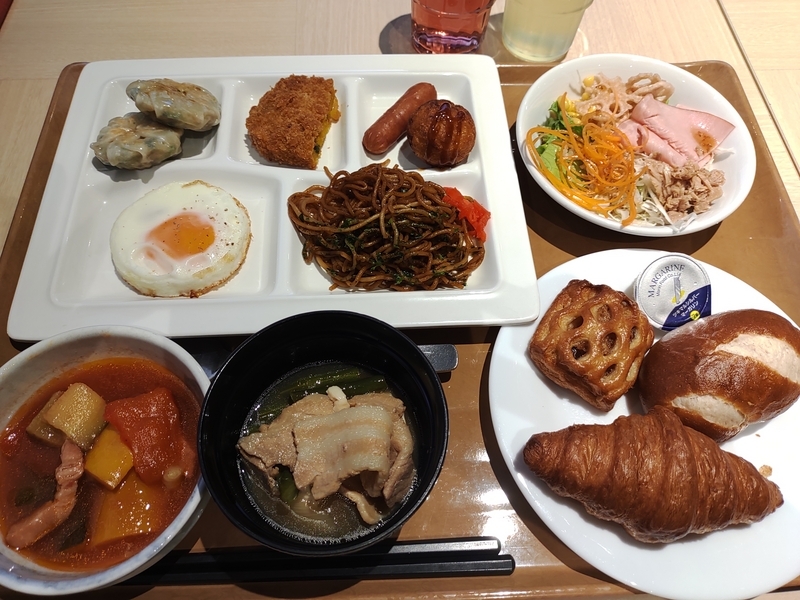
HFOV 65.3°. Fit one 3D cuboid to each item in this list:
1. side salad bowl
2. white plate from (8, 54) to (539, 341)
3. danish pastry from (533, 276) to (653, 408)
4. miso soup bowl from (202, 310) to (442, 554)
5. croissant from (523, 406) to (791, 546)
[{"bbox_3d":[0.153,-0.098,0.422,0.155,0.033,0.155,1,62,-1],"label":"side salad bowl"},{"bbox_3d":[-0.072,-0.072,0.406,0.295,0.025,0.219,-2,62,-3],"label":"white plate"},{"bbox_3d":[0.106,0.026,0.344,0.059,0.032,0.054,39,68,18],"label":"danish pastry"},{"bbox_3d":[-0.034,0.070,0.307,0.112,0.066,0.112,1,62,-1],"label":"miso soup bowl"},{"bbox_3d":[0.124,0.086,0.306,0.124,0.046,0.064,10,62,4],"label":"croissant"}]

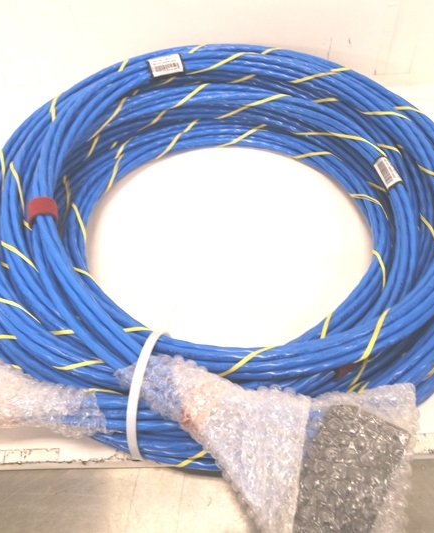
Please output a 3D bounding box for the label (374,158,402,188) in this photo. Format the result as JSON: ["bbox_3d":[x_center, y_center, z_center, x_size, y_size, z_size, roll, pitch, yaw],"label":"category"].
[{"bbox_3d":[0.169,-0.091,0.526,0.018,0.005,0.040,-34,42,18],"label":"label"}]

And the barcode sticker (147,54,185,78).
[{"bbox_3d":[-0.063,-0.245,0.653,0.040,0.021,0.003,-22,10,-25],"label":"barcode sticker"}]

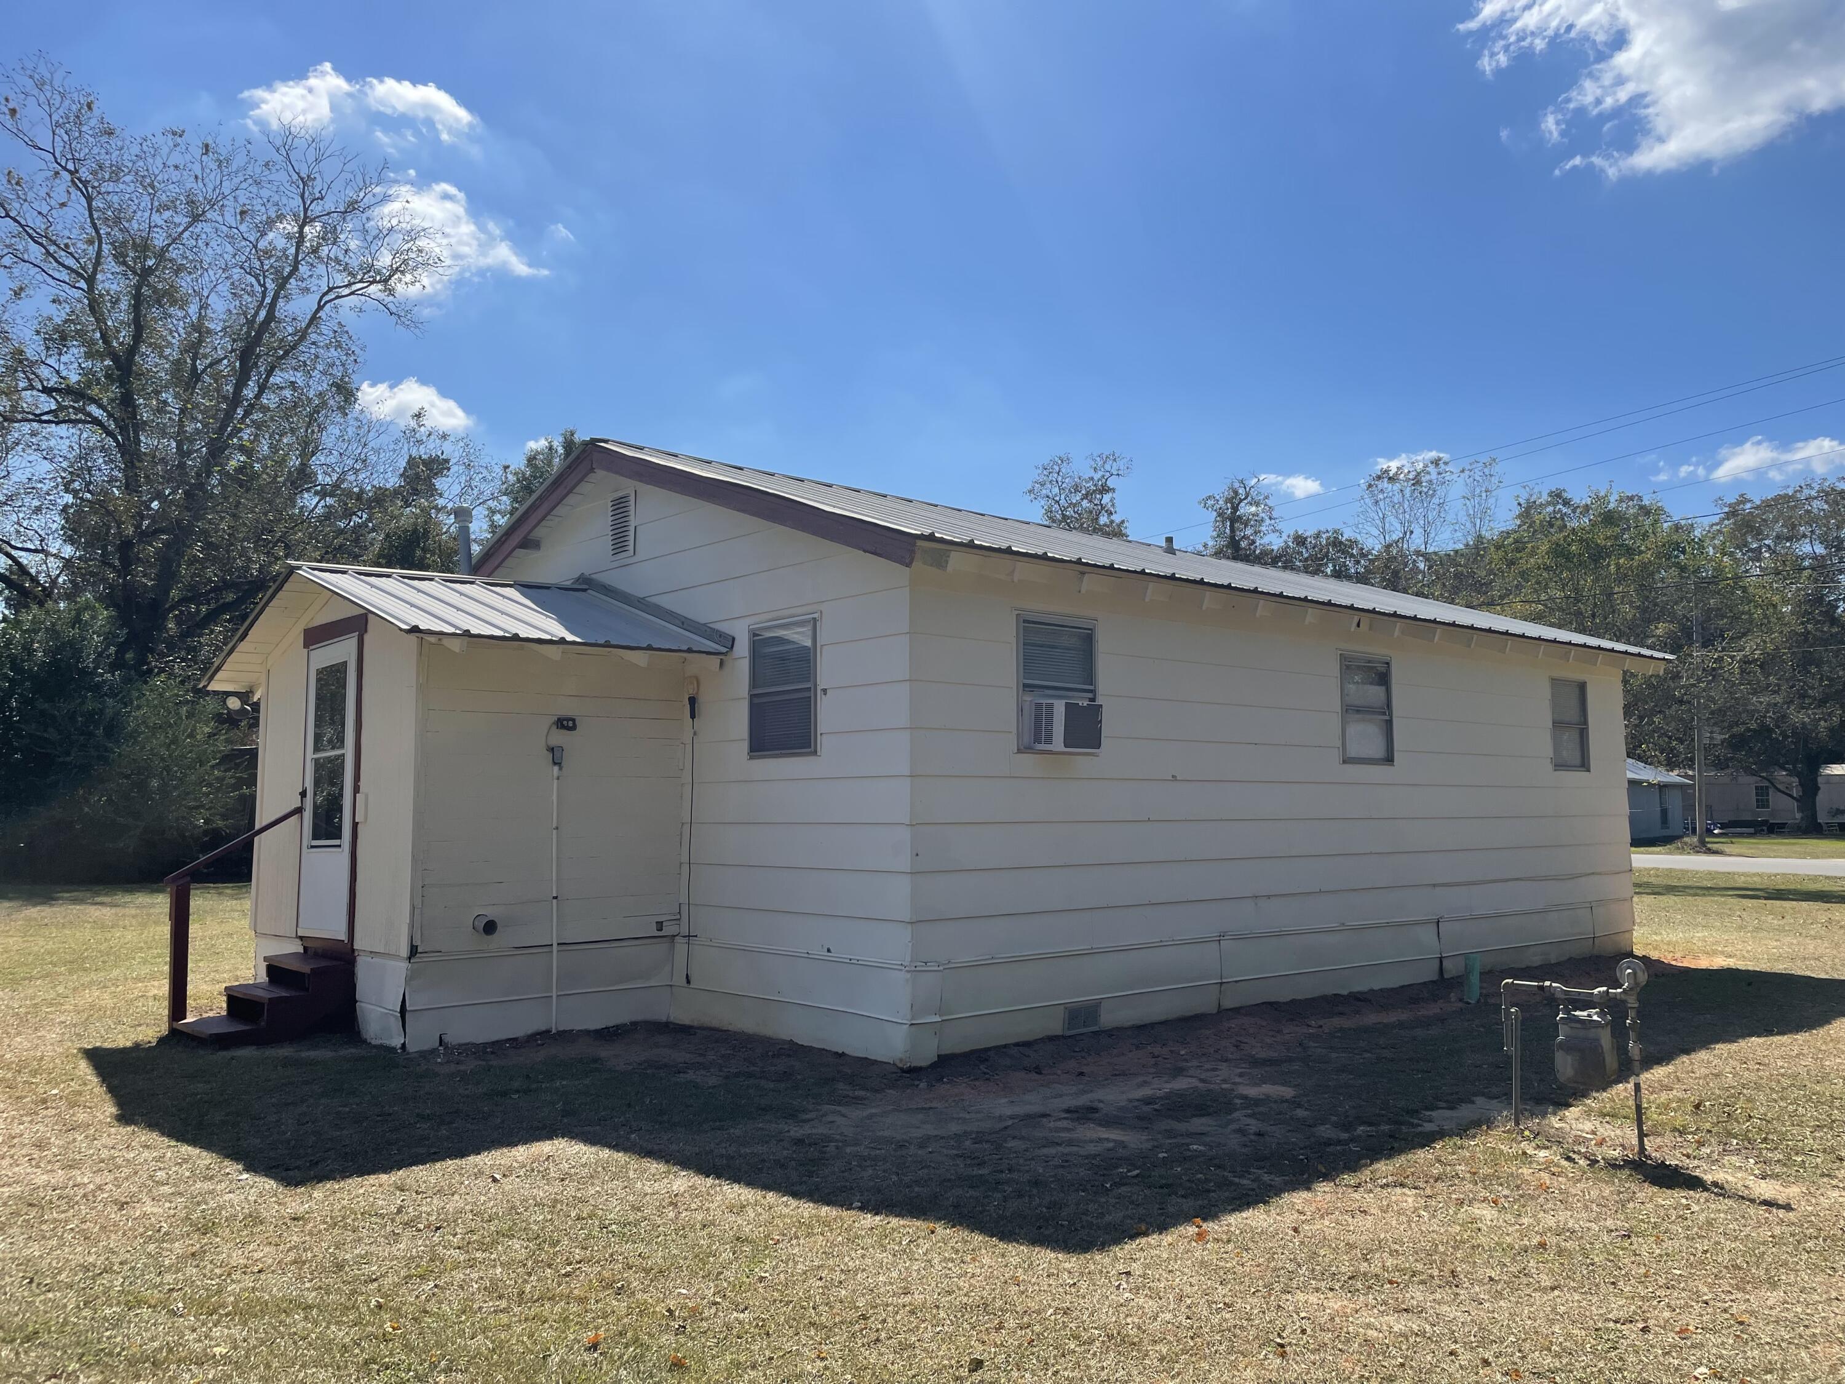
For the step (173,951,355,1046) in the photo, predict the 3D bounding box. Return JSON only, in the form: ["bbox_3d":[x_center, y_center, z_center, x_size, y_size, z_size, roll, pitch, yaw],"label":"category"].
[{"bbox_3d":[-4.299,1.988,9.014,0.860,0.460,0.820,4,-7,-42],"label":"step"}]

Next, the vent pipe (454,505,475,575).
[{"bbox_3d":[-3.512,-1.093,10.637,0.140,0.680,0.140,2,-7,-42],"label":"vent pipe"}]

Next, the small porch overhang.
[{"bbox_3d":[-3.446,-0.519,10.085,2.230,0.840,3.840,4,-7,-42],"label":"small porch overhang"}]

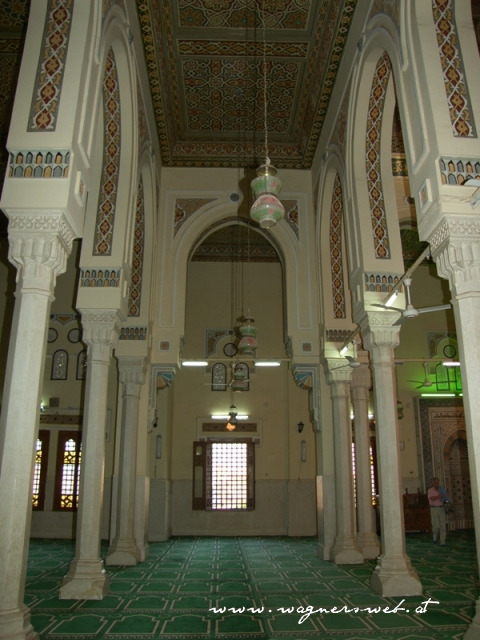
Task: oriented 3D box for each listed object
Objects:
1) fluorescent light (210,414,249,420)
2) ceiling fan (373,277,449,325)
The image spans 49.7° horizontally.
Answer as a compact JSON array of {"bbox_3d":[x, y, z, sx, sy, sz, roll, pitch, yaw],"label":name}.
[{"bbox_3d":[-0.321,3.126,16.600,1.200,0.120,0.100,0,-17,-2],"label":"fluorescent light"},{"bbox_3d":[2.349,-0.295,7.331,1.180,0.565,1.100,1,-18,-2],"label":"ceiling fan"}]

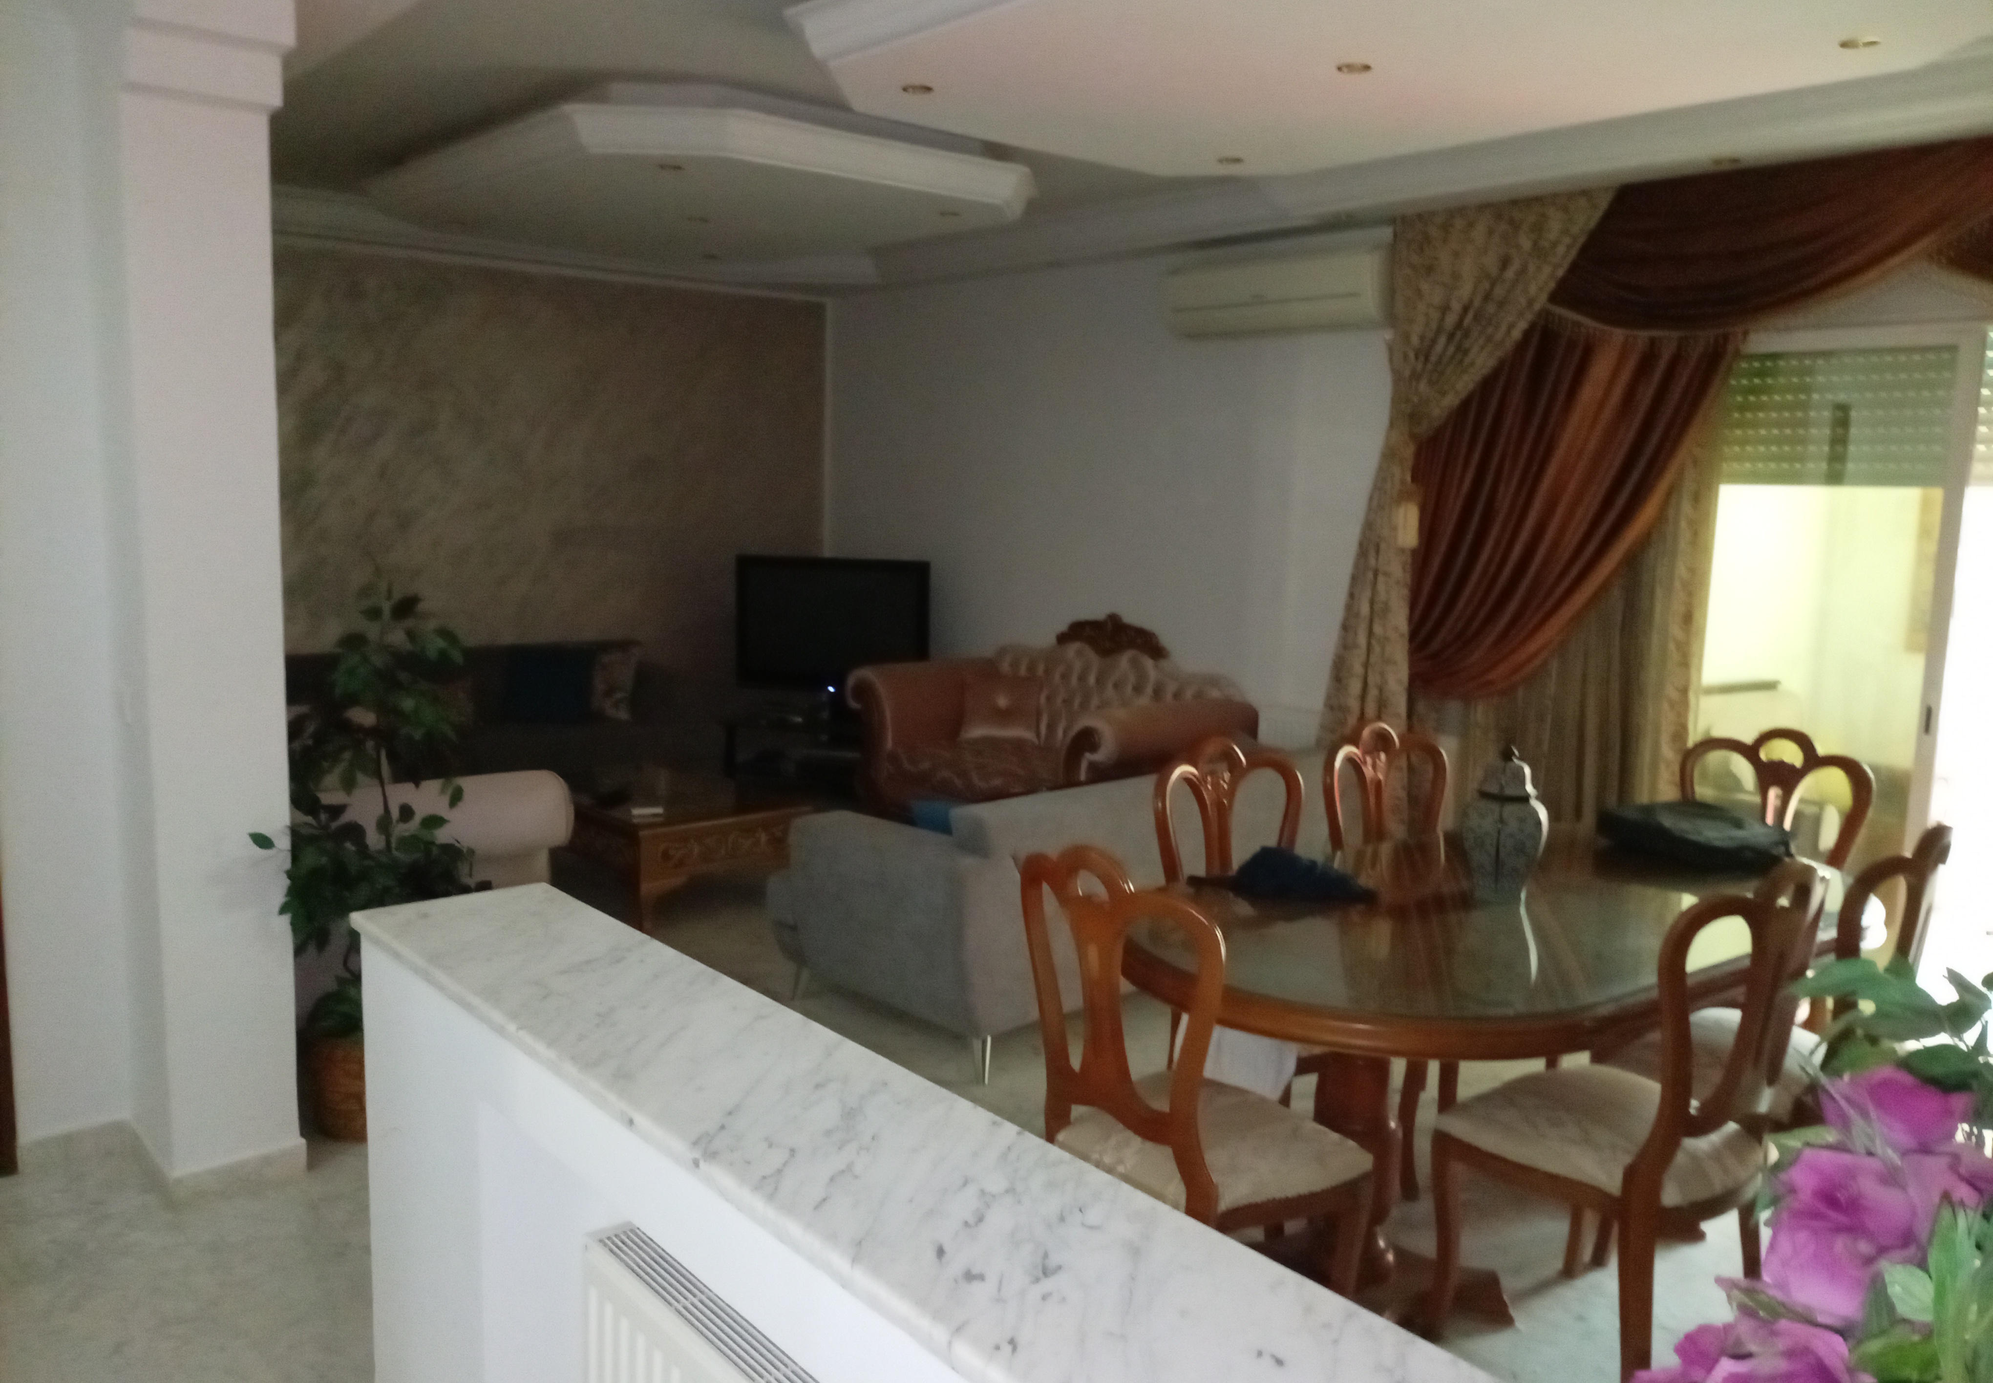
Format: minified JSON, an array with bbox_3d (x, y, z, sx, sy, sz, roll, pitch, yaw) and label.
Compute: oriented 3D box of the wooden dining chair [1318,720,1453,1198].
[{"bbox_3d":[1.134,0.654,3.687,0.493,1.060,0.556,-4,10,-34],"label":"wooden dining chair"}]

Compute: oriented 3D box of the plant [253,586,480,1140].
[{"bbox_3d":[-1.593,0.425,3.610,0.543,1.369,0.543,-5,11,-41],"label":"plant"}]

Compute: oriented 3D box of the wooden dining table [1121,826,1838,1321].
[{"bbox_3d":[1.099,0.838,3.223,1.953,0.773,1.073,-5,11,-38],"label":"wooden dining table"}]

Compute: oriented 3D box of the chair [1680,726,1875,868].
[{"bbox_3d":[1.910,0.639,3.753,0.555,1.055,0.505,-6,11,-42],"label":"chair"}]

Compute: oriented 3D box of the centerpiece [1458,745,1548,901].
[{"bbox_3d":[1.147,0.282,3.218,0.197,0.330,0.197,-5,11,-38],"label":"centerpiece"}]

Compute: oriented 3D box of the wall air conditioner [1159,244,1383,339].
[{"bbox_3d":[1.161,-1.613,5.873,0.210,0.298,1.054,-6,11,-41],"label":"wall air conditioner"}]

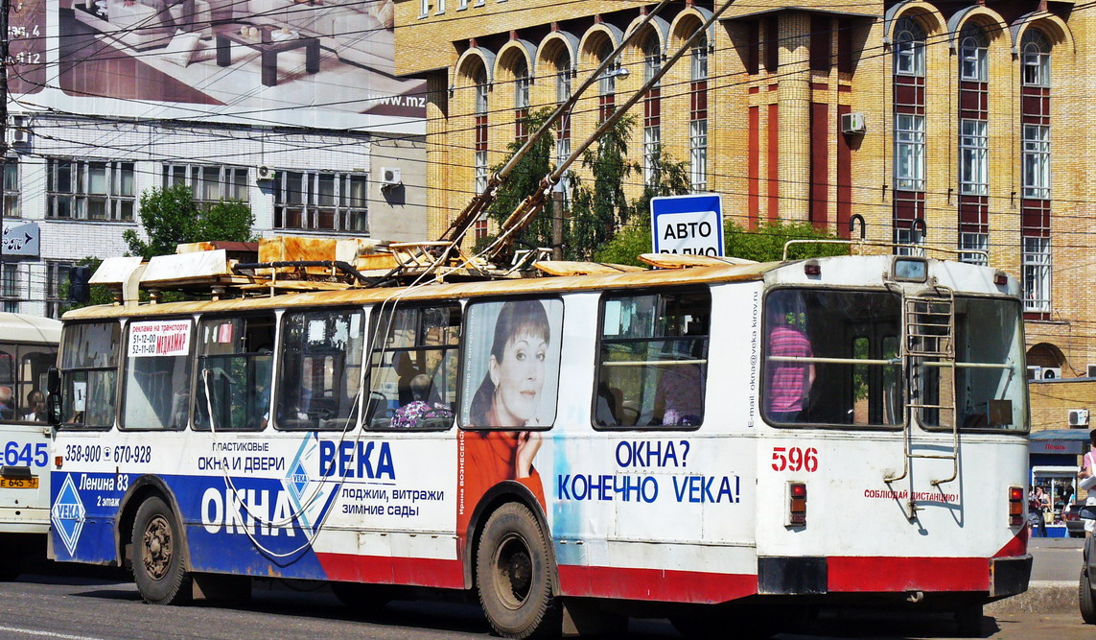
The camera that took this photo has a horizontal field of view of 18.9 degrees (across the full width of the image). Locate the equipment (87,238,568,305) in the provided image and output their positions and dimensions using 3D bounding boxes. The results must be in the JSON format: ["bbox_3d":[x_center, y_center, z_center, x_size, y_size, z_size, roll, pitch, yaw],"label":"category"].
[{"bbox_3d":[-1.895,-0.497,31.044,1.800,0.570,6.750,2,-2,-36],"label":"equipment"}]

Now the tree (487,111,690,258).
[{"bbox_3d":[1.054,-0.569,94.807,5.694,11.043,5.409,0,-2,0],"label":"tree"}]

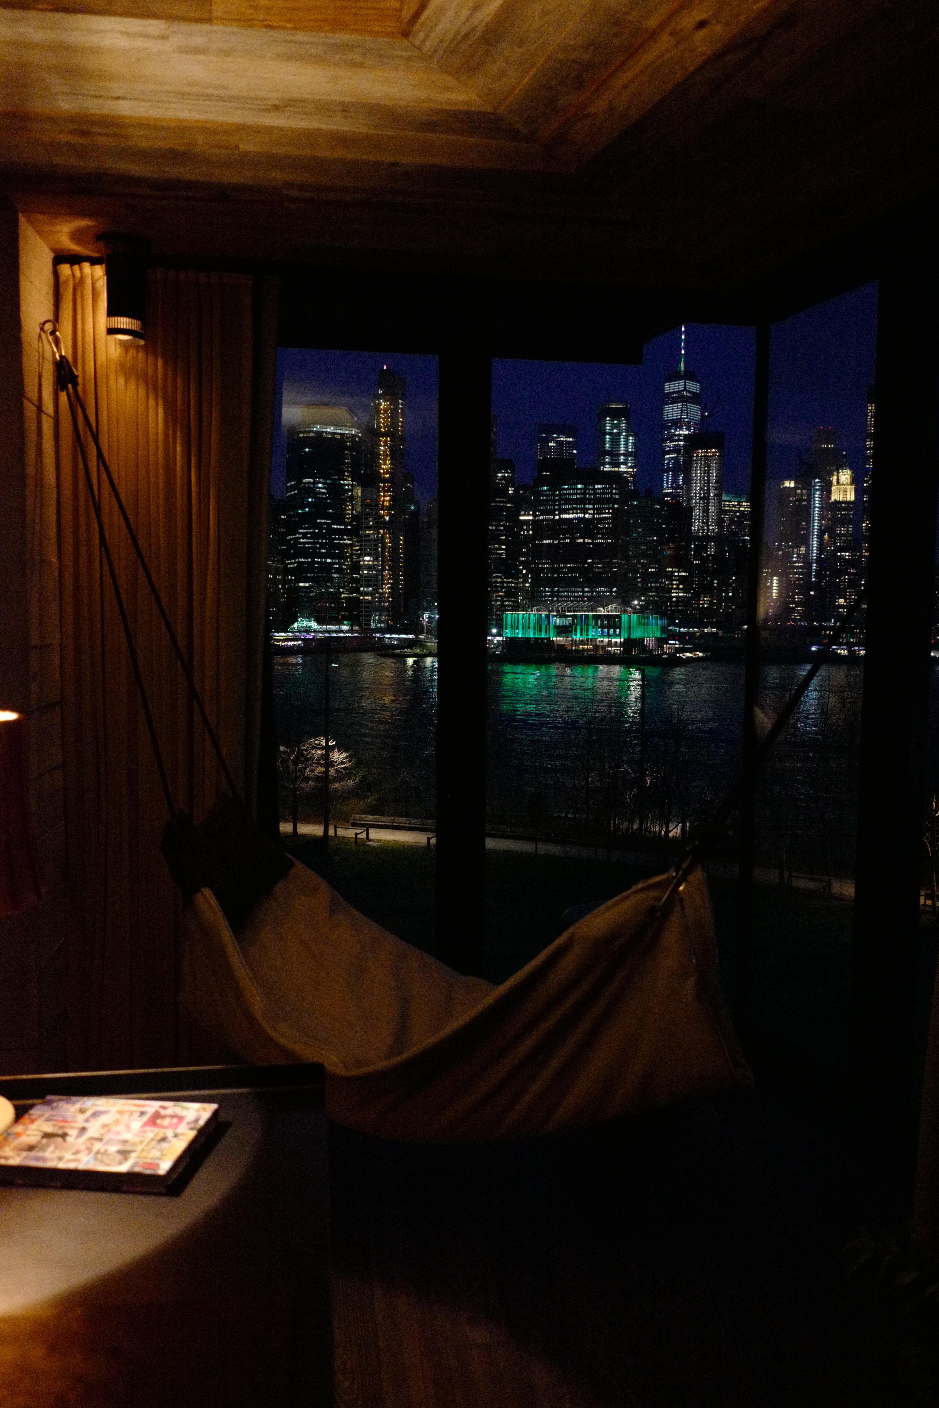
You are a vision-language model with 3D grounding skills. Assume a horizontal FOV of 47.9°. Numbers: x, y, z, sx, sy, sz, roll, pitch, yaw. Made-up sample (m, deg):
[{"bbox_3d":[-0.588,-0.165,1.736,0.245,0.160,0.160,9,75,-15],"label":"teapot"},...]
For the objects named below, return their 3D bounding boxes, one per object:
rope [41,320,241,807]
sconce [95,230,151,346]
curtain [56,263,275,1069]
[{"bbox_3d":[-1.032,-0.417,3.118,0.580,1.466,0.380,2,4,14],"label":"rope"},{"bbox_3d":[-1.056,-1.257,3.232,0.155,0.295,0.155,0,4,-7],"label":"sconce"},{"bbox_3d":[-0.989,-0.081,3.551,0.710,2.675,0.150,0,4,-7],"label":"curtain"}]

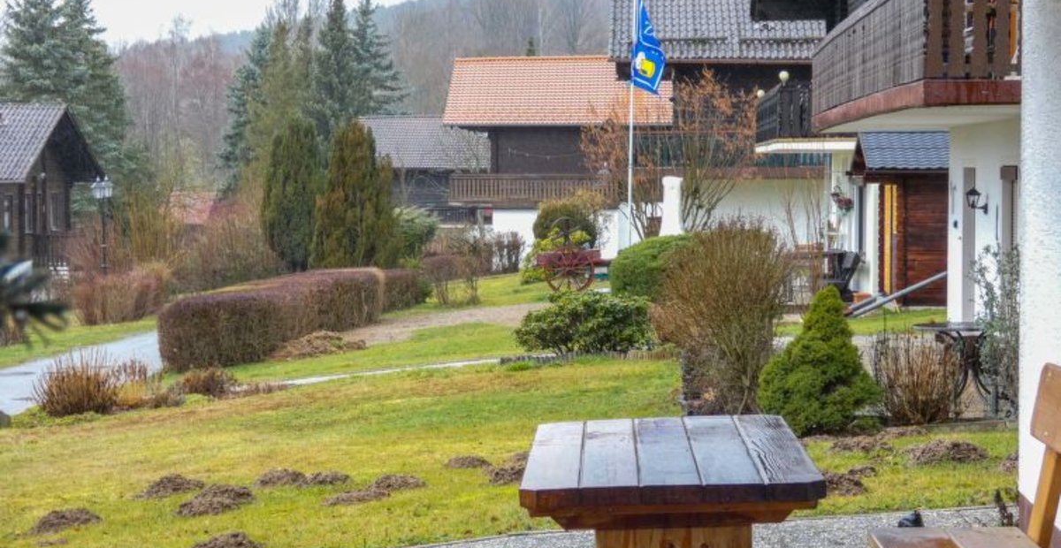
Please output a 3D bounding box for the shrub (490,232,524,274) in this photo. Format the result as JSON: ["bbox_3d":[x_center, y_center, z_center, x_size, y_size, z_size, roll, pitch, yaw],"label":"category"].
[{"bbox_3d":[-0.736,-0.639,78.000,1.056,1.361,1.000,0,3,2],"label":"shrub"}]

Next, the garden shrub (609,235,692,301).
[{"bbox_3d":[2.037,-0.073,41.000,1.489,1.124,1.350,0,3,2],"label":"garden shrub"}]

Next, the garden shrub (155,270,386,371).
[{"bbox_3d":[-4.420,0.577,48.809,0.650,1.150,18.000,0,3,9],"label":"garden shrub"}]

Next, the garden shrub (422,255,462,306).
[{"bbox_3d":[-1.628,0.122,45.500,0.745,0.940,0.750,0,3,0],"label":"garden shrub"}]

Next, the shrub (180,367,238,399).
[{"bbox_3d":[-3.689,1.243,28.500,0.650,0.365,0.600,0,3,2],"label":"shrub"}]

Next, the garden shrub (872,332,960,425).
[{"bbox_3d":[3.000,0.814,19.300,0.687,0.715,0.650,0,3,0],"label":"garden shrub"}]

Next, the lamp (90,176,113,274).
[{"bbox_3d":[-8.455,-0.567,49.000,0.454,2.757,0.460,0,3,0],"label":"lamp"}]

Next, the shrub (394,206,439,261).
[{"bbox_3d":[-2.473,-0.632,53.000,1.076,1.661,1.100,0,3,0],"label":"shrub"}]

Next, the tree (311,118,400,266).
[{"bbox_3d":[-4.547,-1.880,64.000,2.279,4.148,2.100,0,3,2],"label":"tree"}]

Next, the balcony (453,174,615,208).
[{"bbox_3d":[0.077,-2.911,86.500,5.791,1.171,1.500,0,3,2],"label":"balcony"}]

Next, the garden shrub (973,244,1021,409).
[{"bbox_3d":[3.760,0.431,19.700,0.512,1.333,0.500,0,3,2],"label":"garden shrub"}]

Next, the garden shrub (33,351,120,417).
[{"bbox_3d":[-4.535,1.095,24.800,0.883,0.662,0.800,0,3,0],"label":"garden shrub"}]

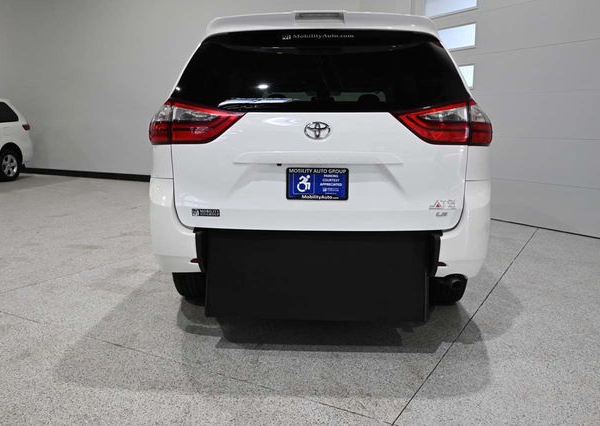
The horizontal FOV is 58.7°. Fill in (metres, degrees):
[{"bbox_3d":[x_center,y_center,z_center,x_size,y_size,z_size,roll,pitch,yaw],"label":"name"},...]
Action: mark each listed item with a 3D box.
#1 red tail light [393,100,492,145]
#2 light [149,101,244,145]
[{"bbox_3d":[0.720,-0.461,2.707,0.520,0.220,0.230,1,10,3],"label":"red tail light"},{"bbox_3d":[-0.539,-0.476,2.783,0.530,0.220,0.230,1,10,3],"label":"light"}]

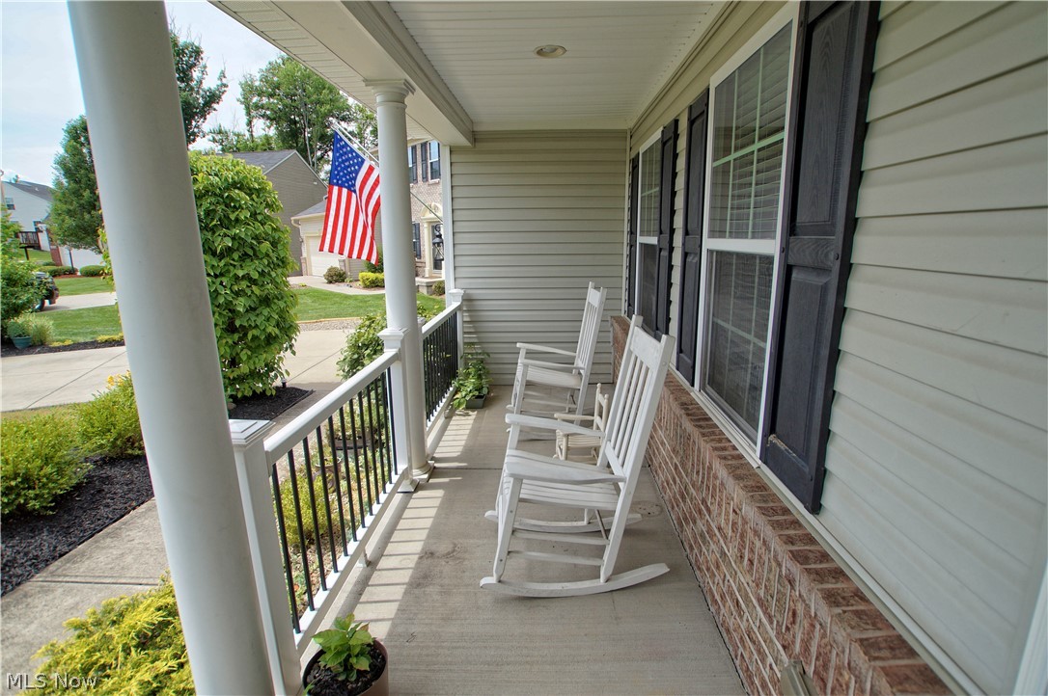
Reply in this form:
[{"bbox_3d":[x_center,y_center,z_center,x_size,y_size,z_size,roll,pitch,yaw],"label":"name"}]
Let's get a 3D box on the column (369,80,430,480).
[{"bbox_3d":[-0.771,-0.337,2.949,0.245,2.440,0.245,0,13,3],"label":"column"}]

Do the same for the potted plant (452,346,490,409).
[{"bbox_3d":[-0.507,0.246,4.476,0.360,0.550,0.440,-1,13,3],"label":"potted plant"}]

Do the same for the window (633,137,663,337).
[{"bbox_3d":[1.001,-0.845,3.676,0.100,1.500,0.900,-1,13,3],"label":"window"}]

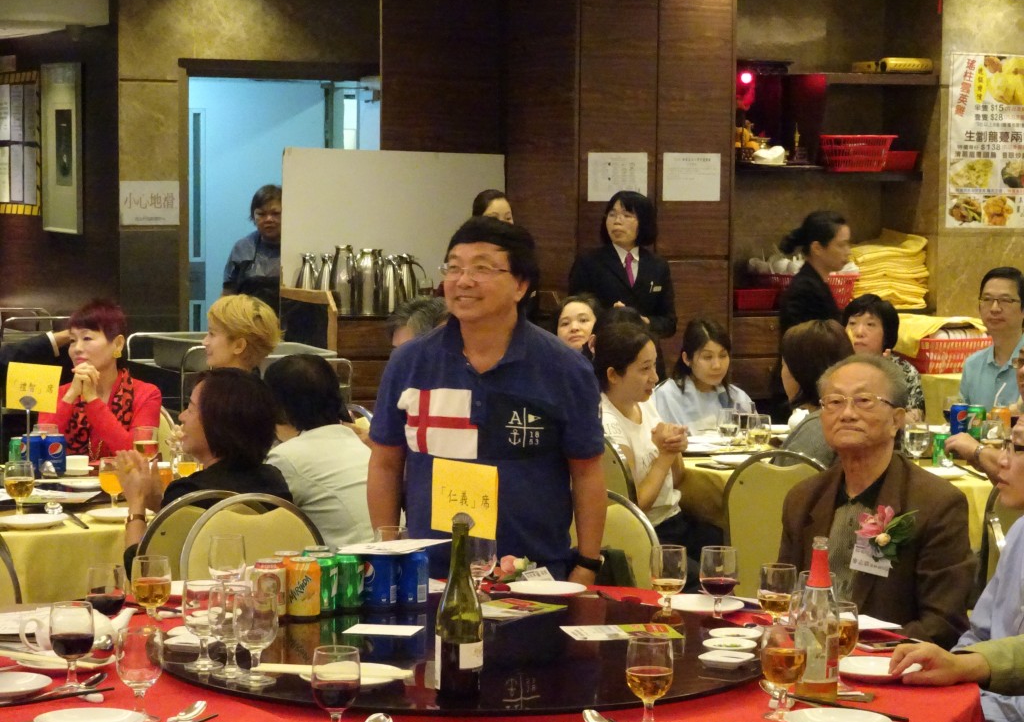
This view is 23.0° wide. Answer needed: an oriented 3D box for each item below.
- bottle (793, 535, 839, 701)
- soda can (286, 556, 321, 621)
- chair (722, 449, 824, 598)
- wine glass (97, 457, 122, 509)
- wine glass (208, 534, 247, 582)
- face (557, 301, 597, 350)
[{"bbox_3d":[0.535,0.448,4.402,0.075,0.285,0.075,0,4,0],"label":"bottle"},{"bbox_3d":[-0.417,0.456,5.044,0.066,0.117,0.066,0,5,0],"label":"soda can"},{"bbox_3d":[0.897,0.685,7.472,0.430,0.900,0.540,3,5,28],"label":"chair"},{"bbox_3d":[-1.044,0.335,6.606,0.077,0.151,0.077,0,4,0],"label":"wine glass"},{"bbox_3d":[-0.615,0.457,5.442,0.079,0.156,0.079,1,4,0],"label":"wine glass"},{"bbox_3d":[0.231,-0.131,9.000,0.150,0.190,0.160,-6,1,10],"label":"face"}]

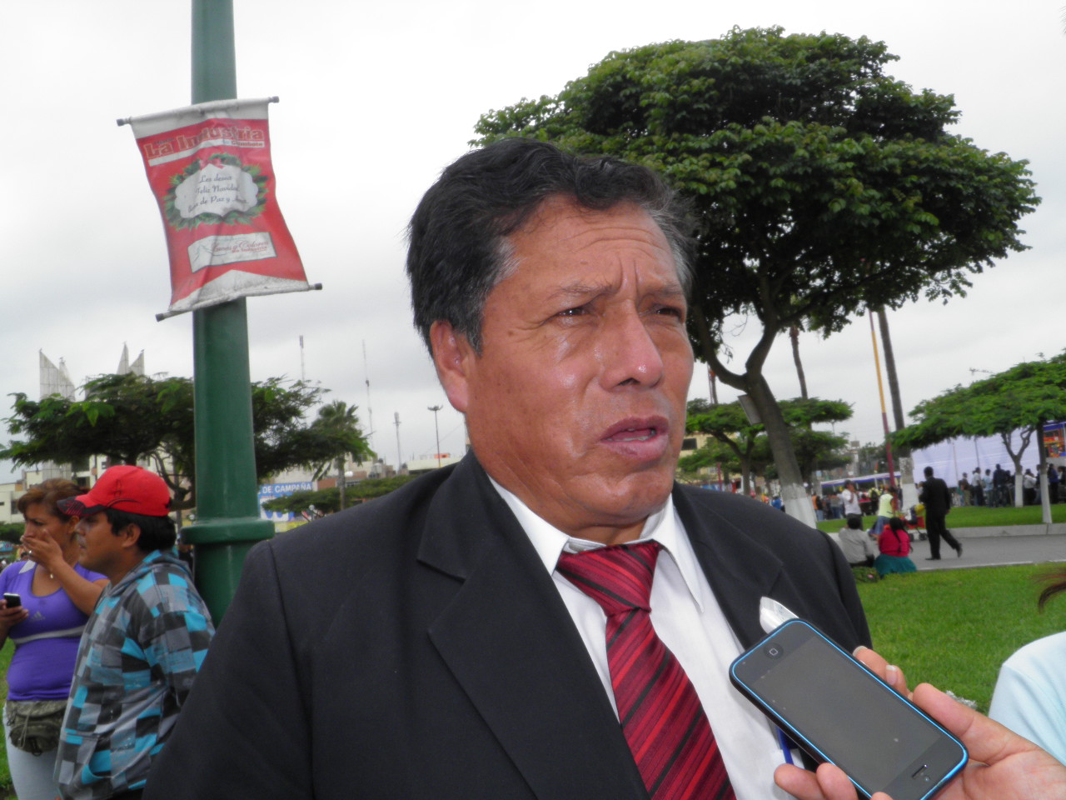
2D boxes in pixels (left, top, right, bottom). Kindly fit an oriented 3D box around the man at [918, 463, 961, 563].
[{"bbox_3d":[7.310,2.028,16.600,0.680,1.690,0.520,-9,-8,34],"label":"man"}]

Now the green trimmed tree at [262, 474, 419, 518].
[{"bbox_3d":[-8.614,5.282,42.000,7.300,3.200,6.800,-4,-6,0],"label":"green trimmed tree"}]

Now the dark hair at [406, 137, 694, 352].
[{"bbox_3d":[0.011,-0.095,0.610,0.180,0.160,0.200,-1,-7,-28],"label":"dark hair"}]

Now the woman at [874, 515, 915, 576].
[{"bbox_3d":[5.484,2.215,14.000,0.640,0.900,0.720,-6,-6,14],"label":"woman"}]

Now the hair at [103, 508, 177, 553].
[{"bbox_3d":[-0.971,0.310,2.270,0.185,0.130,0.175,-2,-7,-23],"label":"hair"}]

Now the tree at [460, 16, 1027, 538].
[{"bbox_3d":[2.700,-0.731,10.600,6.200,6.400,6.000,-4,-6,0],"label":"tree"}]

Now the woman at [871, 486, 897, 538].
[{"bbox_3d":[8.113,2.583,21.300,0.620,1.360,0.520,1,-8,-41],"label":"woman"}]

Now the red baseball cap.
[{"bbox_3d":[-1.028,0.224,2.270,0.260,0.130,0.180,-2,-7,-23],"label":"red baseball cap"}]

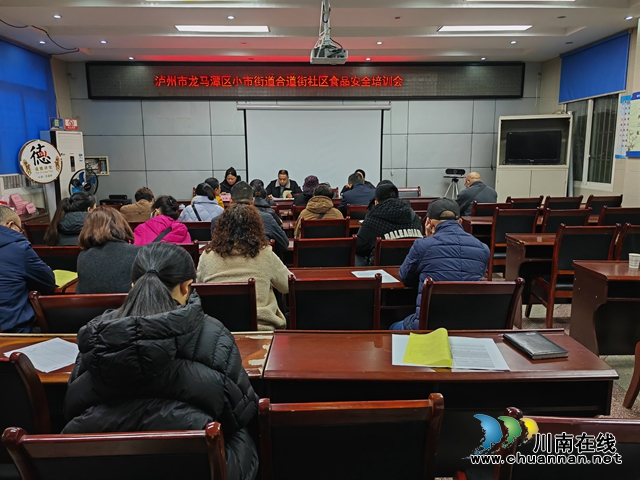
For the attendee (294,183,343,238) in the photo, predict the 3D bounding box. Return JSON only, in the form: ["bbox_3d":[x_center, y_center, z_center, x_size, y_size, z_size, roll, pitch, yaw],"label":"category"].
[{"bbox_3d":[-0.003,0.040,4.981,0.500,1.220,0.740,0,10,0],"label":"attendee"}]

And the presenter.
[{"bbox_3d":[-0.534,-0.433,7.590,0.560,1.240,0.720,-1,10,0],"label":"presenter"}]

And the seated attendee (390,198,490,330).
[{"bbox_3d":[0.610,0.397,2.772,0.520,1.280,0.740,-1,10,-4],"label":"seated attendee"}]

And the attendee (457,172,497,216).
[{"bbox_3d":[1.885,-0.211,6.220,0.520,1.270,0.740,-2,10,-8],"label":"attendee"}]

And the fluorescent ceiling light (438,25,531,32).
[{"bbox_3d":[2.206,-2.828,6.645,1.200,0.060,0.320,-1,11,-1],"label":"fluorescent ceiling light"}]

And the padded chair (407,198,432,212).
[{"bbox_3d":[1.153,-0.010,6.004,0.460,0.955,0.570,0,10,0],"label":"padded chair"}]

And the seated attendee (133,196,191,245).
[{"bbox_3d":[-1.136,0.260,3.753,0.480,1.214,0.740,-1,11,-1],"label":"seated attendee"}]

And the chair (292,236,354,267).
[{"bbox_3d":[0.044,0.376,3.842,0.460,0.955,0.570,0,10,0],"label":"chair"}]

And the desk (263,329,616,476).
[{"bbox_3d":[0.423,0.799,1.993,1.230,0.760,0.430,0,10,0],"label":"desk"}]

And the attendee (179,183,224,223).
[{"bbox_3d":[-1.059,0.113,4.555,0.460,1.200,0.680,-1,10,-2],"label":"attendee"}]

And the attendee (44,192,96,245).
[{"bbox_3d":[-1.655,0.262,3.706,0.500,1.240,0.740,1,10,8],"label":"attendee"}]

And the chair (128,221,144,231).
[{"bbox_3d":[-1.543,0.241,4.597,0.470,0.940,0.570,-1,11,-1],"label":"chair"}]

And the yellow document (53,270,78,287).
[{"bbox_3d":[-1.558,0.230,2.949,0.220,0.035,0.300,-1,10,-2],"label":"yellow document"}]

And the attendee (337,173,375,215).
[{"bbox_3d":[0.418,-0.139,5.705,0.480,1.250,0.740,-1,11,-1],"label":"attendee"}]

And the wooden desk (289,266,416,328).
[{"bbox_3d":[0.406,0.592,3.137,1.220,0.765,0.420,-1,10,0],"label":"wooden desk"}]

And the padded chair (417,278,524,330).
[{"bbox_3d":[0.711,0.595,2.625,0.450,0.928,0.530,-1,10,0],"label":"padded chair"}]

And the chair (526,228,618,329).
[{"bbox_3d":[2.114,0.287,4.248,0.490,0.940,0.580,-1,11,-1],"label":"chair"}]

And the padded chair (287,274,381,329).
[{"bbox_3d":[0.080,0.583,2.724,0.450,0.928,0.530,-1,10,0],"label":"padded chair"}]

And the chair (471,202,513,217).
[{"bbox_3d":[1.994,-0.026,6.075,0.460,0.955,0.570,0,10,0],"label":"chair"}]

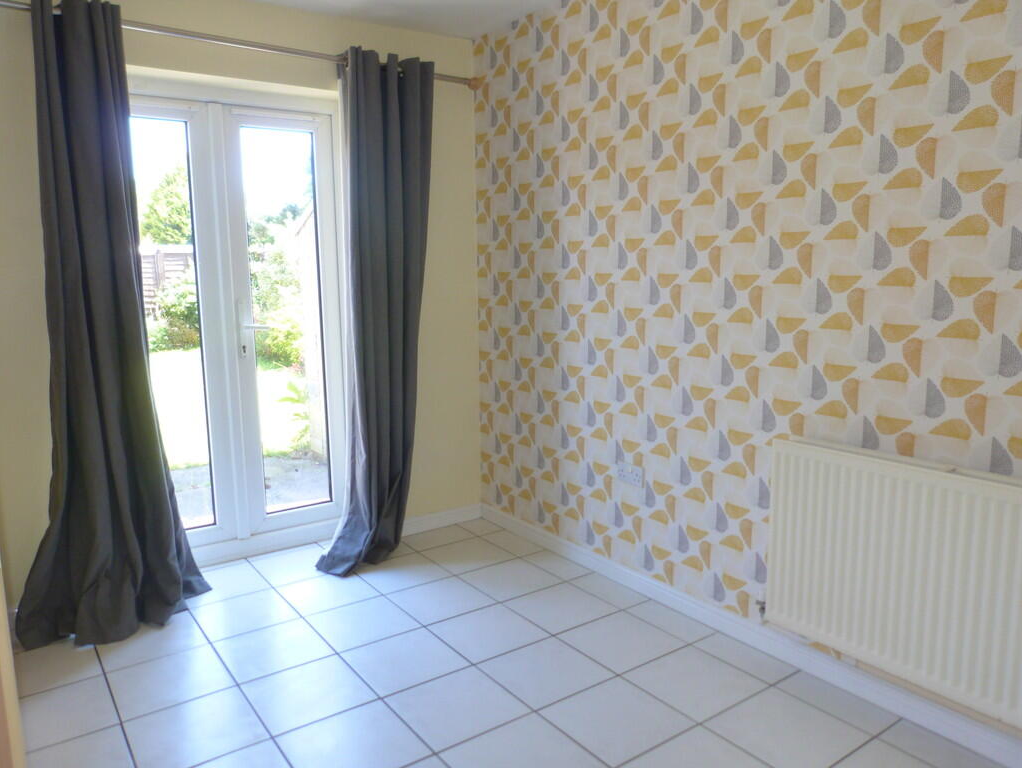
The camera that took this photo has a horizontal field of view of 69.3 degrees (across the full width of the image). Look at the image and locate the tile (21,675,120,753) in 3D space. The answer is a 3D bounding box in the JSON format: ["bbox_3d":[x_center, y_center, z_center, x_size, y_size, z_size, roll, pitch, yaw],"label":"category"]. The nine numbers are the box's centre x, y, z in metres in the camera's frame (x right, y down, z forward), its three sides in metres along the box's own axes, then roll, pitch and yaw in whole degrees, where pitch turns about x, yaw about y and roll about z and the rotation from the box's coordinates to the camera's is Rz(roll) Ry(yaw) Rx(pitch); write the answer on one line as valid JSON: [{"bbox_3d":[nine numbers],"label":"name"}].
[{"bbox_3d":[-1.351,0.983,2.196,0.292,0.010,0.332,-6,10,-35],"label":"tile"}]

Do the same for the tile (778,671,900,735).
[{"bbox_3d":[0.983,0.964,2.227,0.166,0.012,0.334,-6,10,-35],"label":"tile"}]

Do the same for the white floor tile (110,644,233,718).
[{"bbox_3d":[-1.103,0.962,2.393,0.334,0.012,0.334,-6,10,-35],"label":"white floor tile"}]

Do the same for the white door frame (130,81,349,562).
[{"bbox_3d":[-1.252,-0.242,3.248,1.040,1.910,0.070,-6,10,-35],"label":"white door frame"}]

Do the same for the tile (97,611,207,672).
[{"bbox_3d":[-1.299,0.925,2.665,0.334,0.012,0.334,-6,10,-35],"label":"tile"}]

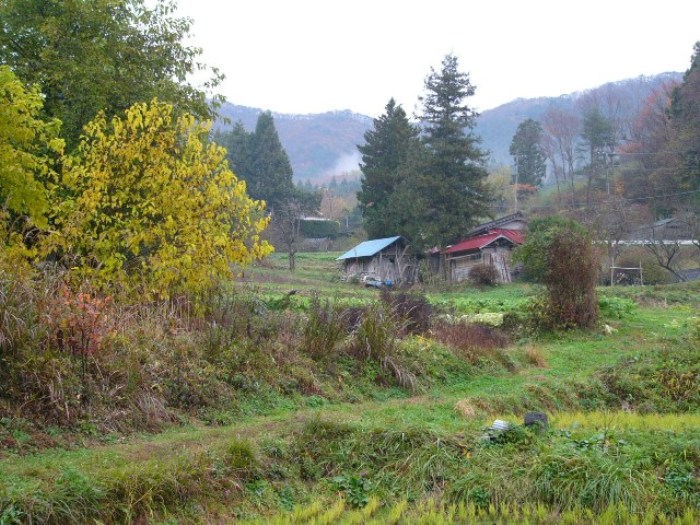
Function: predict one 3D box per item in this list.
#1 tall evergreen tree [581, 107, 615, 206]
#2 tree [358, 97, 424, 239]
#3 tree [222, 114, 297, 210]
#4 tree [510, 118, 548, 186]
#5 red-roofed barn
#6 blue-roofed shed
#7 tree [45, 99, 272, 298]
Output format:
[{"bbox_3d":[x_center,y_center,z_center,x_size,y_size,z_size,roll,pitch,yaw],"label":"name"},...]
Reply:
[{"bbox_3d":[25.591,-10.753,115.000,3.520,10.750,3.600,0,-1,0],"label":"tall evergreen tree"},{"bbox_3d":[2.735,-5.816,77.000,4.570,11.080,4.500,0,-1,0],"label":"tree"},{"bbox_3d":[-9.358,-9.306,115.000,7.650,12.410,7.200,0,-1,0],"label":"tree"},{"bbox_3d":[21.545,-12.988,135.000,4.610,8.980,4.600,0,-1,0],"label":"tree"},{"bbox_3d":[8.528,-0.944,70.000,4.200,4.300,5.500,0,-1,-30],"label":"red-roofed barn"},{"bbox_3d":[1.681,-0.122,68.000,3.400,2.900,4.800,0,-1,-30],"label":"blue-roofed shed"},{"bbox_3d":[-3.271,-1.008,19.000,3.890,3.590,3.700,0,-1,0],"label":"tree"}]

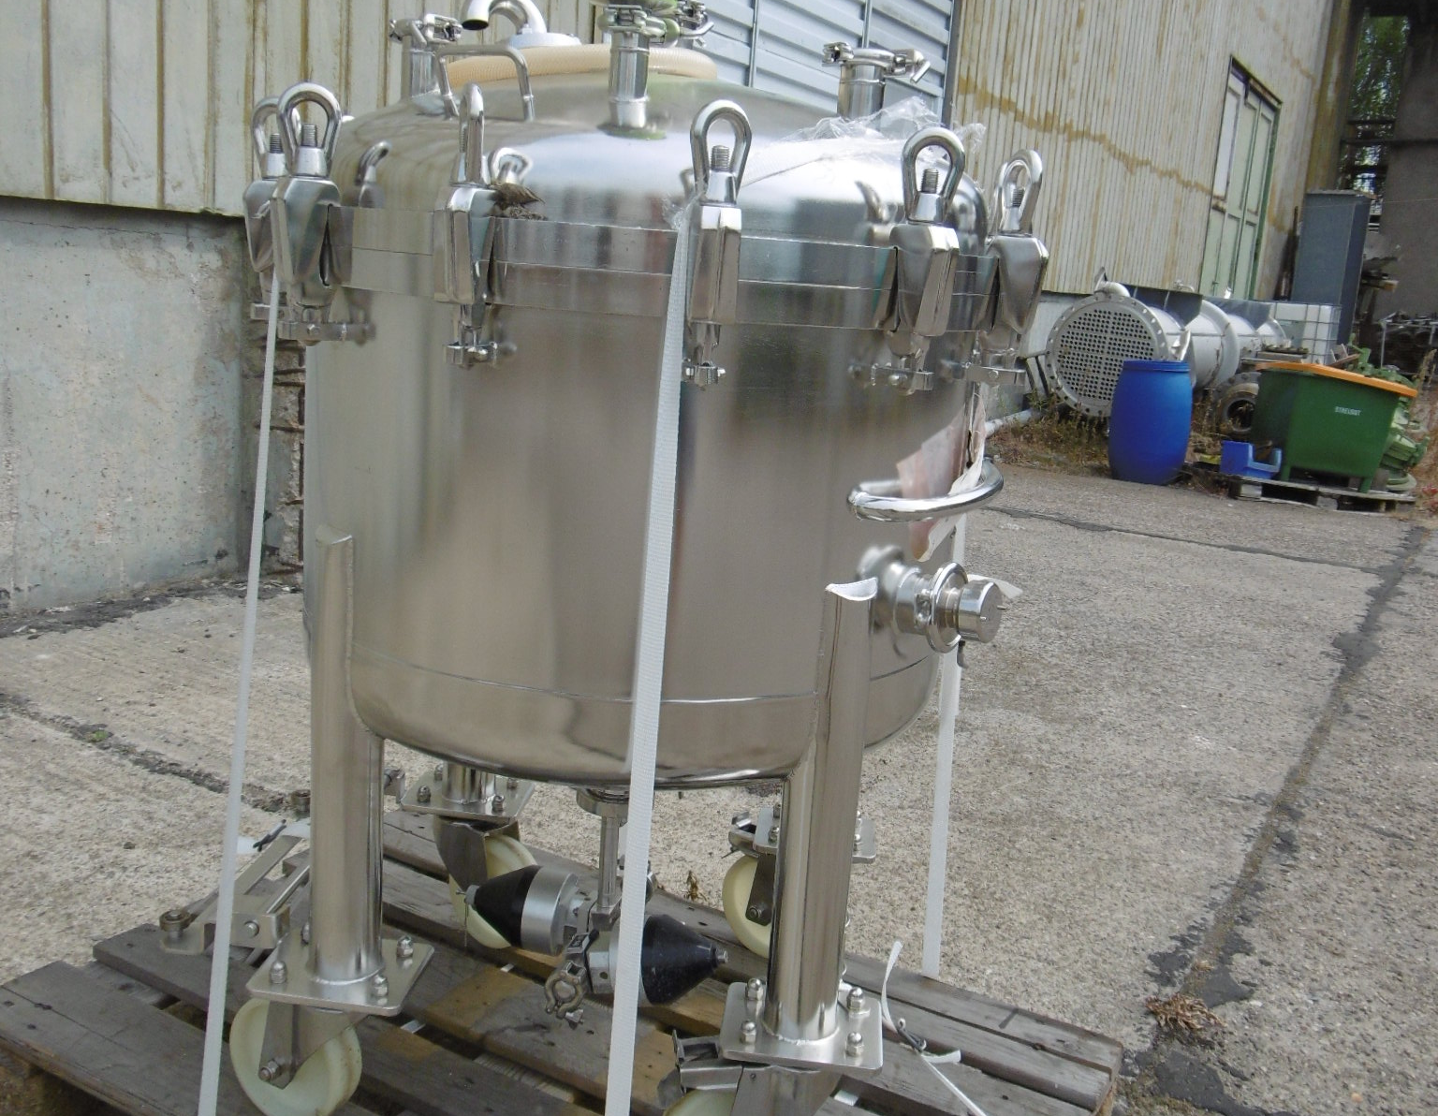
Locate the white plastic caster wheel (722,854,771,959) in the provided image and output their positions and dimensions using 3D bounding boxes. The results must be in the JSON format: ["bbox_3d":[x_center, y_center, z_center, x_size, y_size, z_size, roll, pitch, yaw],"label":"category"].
[{"bbox_3d":[0.076,0.487,1.873,0.148,0.148,0.044,12,13,33],"label":"white plastic caster wheel"}]

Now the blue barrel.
[{"bbox_3d":[3.185,-1.000,9.869,0.575,0.910,0.575,8,11,18],"label":"blue barrel"}]

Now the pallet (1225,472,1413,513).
[{"bbox_3d":[4.409,-0.488,9.789,1.160,0.146,0.800,7,11,14],"label":"pallet"}]

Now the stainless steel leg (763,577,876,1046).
[{"bbox_3d":[0.102,0.240,1.287,0.072,0.450,0.072,5,11,4],"label":"stainless steel leg"}]

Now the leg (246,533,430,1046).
[{"bbox_3d":[-0.367,0.203,1.323,0.152,0.460,0.152,5,11,4],"label":"leg"}]

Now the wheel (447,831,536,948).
[{"bbox_3d":[-0.305,0.464,1.841,0.148,0.148,0.044,11,13,31],"label":"wheel"}]

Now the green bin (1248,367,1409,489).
[{"bbox_3d":[4.462,-0.989,9.775,0.720,0.830,0.950,6,11,6],"label":"green bin"}]

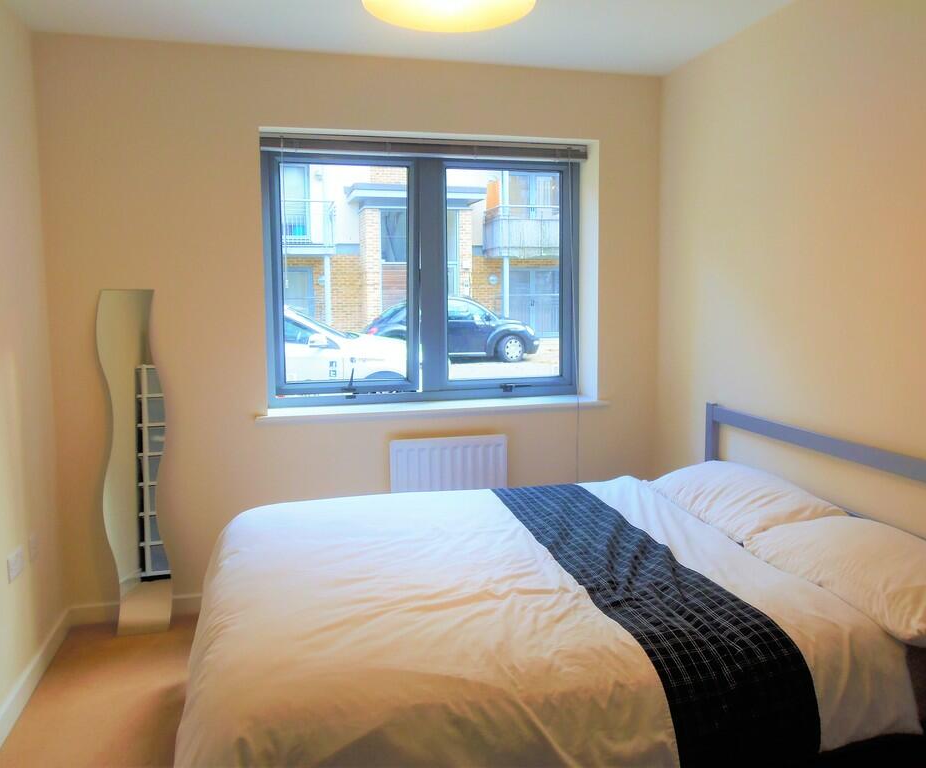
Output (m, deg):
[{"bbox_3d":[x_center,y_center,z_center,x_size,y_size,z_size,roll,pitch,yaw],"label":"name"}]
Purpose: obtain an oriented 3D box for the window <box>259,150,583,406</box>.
[{"bbox_3d":[-0.161,-0.516,3.440,1.540,1.200,0.070,-2,7,-14],"label":"window"}]

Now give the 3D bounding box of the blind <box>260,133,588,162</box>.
[{"bbox_3d":[-0.142,-1.081,3.266,1.530,0.075,0.050,-2,7,-14],"label":"blind"}]

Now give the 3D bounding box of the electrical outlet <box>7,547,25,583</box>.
[{"bbox_3d":[-1.528,0.614,2.429,0.012,0.087,0.147,-2,7,-14],"label":"electrical outlet"}]

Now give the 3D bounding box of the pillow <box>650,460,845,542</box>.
[{"bbox_3d":[0.964,0.395,2.614,0.400,0.155,0.720,-2,7,-14],"label":"pillow"}]

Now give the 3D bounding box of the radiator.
[{"bbox_3d":[-0.066,0.545,3.289,0.535,0.600,0.090,-2,7,-14],"label":"radiator"}]

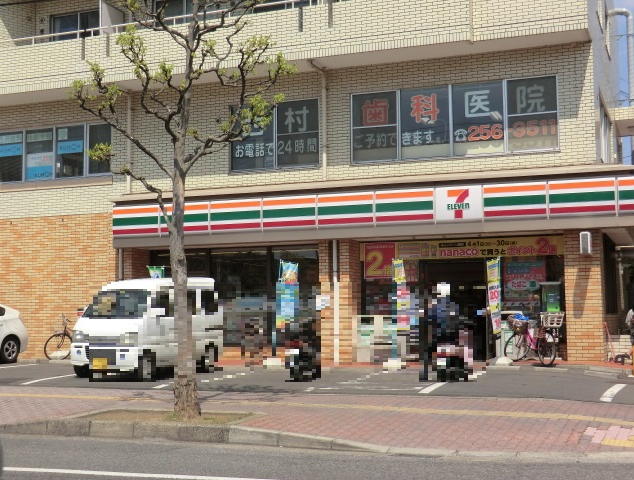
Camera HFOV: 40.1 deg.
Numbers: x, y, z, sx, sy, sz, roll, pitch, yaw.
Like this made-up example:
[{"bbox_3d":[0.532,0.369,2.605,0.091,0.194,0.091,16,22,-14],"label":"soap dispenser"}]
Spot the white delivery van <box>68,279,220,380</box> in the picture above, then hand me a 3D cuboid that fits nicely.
[{"bbox_3d":[-3.235,1.669,16.970,1.475,1.880,3.395,-2,-5,20],"label":"white delivery van"}]

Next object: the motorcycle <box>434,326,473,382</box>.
[{"bbox_3d":[2.289,1.835,14.670,0.650,1.020,1.720,-2,-5,19],"label":"motorcycle"}]

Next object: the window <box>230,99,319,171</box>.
[{"bbox_3d":[-0.974,-2.344,19.595,2.155,1.510,0.120,-2,-5,19],"label":"window"}]

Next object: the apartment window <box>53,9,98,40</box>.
[{"bbox_3d":[-5.917,-4.729,21.581,1.630,1.840,0.120,-2,-5,19],"label":"apartment window"}]

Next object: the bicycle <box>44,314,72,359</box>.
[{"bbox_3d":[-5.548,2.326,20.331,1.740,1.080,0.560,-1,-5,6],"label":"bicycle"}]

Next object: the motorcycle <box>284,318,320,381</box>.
[{"bbox_3d":[-0.265,1.874,15.152,0.660,1.060,1.750,-2,-5,11],"label":"motorcycle"}]

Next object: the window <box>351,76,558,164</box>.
[{"bbox_3d":[2.818,-2.485,18.263,4.370,1.560,0.120,-2,-5,19],"label":"window"}]

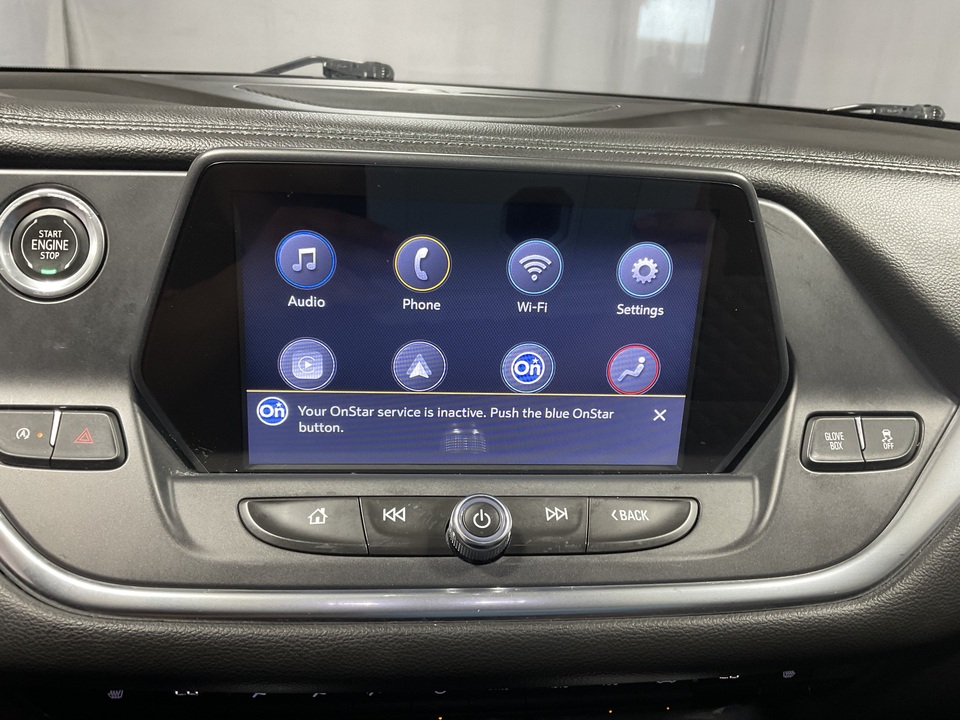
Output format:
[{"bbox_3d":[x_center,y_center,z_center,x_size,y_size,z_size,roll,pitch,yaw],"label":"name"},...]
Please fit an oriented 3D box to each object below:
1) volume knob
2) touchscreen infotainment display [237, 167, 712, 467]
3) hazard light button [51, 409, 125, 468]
[{"bbox_3d":[0.000,0.062,0.295,0.023,0.016,0.023,1,59,-7],"label":"volume knob"},{"bbox_3d":[-0.001,-0.013,0.312,0.181,0.114,0.014,1,17,-7],"label":"touchscreen infotainment display"},{"bbox_3d":[-0.141,0.029,0.289,0.022,0.019,0.007,1,-24,-7],"label":"hazard light button"}]

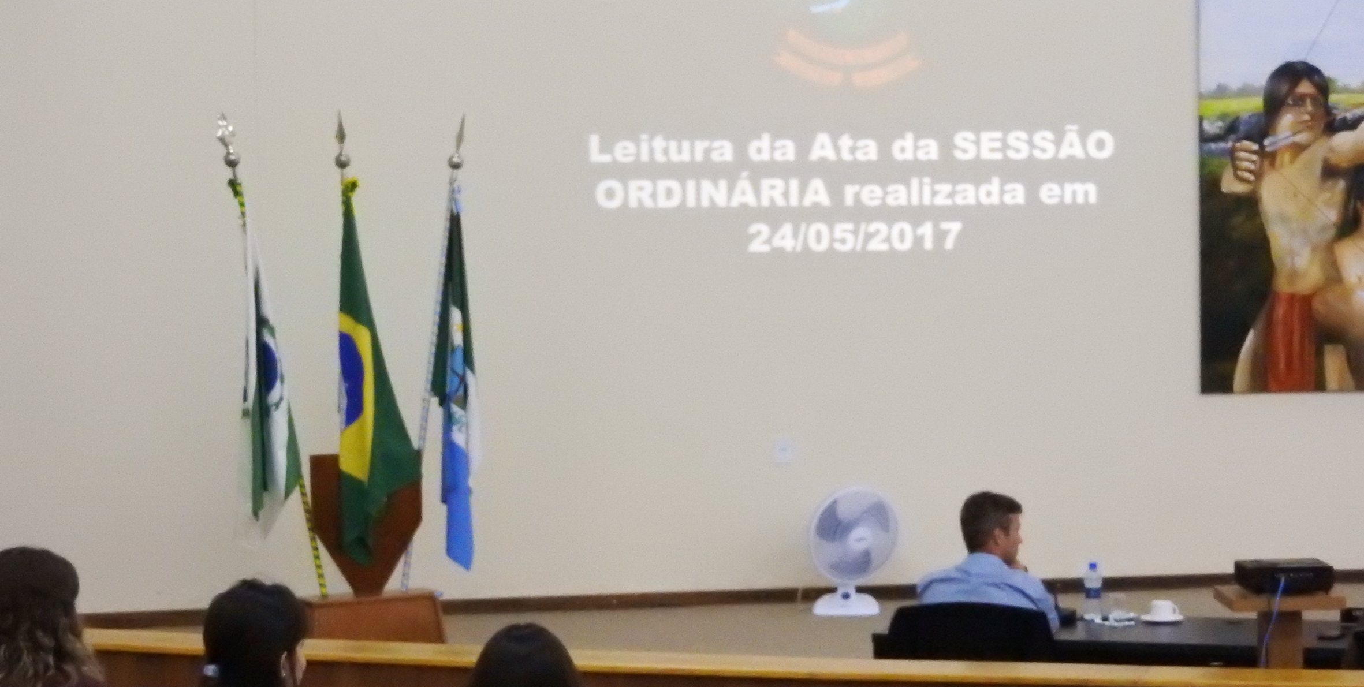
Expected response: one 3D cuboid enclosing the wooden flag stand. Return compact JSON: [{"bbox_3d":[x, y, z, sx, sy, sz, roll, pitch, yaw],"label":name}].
[{"bbox_3d":[-1.383,0.938,18.300,0.620,0.903,0.340,-2,4,-20],"label":"wooden flag stand"}]

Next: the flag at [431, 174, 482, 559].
[{"bbox_3d":[-1.005,0.147,18.400,0.212,1.711,0.200,-2,4,-15],"label":"flag"}]

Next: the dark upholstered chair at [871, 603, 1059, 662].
[{"bbox_3d":[0.946,1.229,12.725,0.580,0.925,0.600,0,4,20],"label":"dark upholstered chair"}]

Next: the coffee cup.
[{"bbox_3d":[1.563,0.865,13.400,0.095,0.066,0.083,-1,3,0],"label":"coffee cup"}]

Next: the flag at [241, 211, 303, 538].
[{"bbox_3d":[-1.798,0.117,18.200,0.249,1.430,0.200,-2,4,-15],"label":"flag"}]

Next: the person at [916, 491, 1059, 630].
[{"bbox_3d":[0.995,1.067,12.974,0.540,1.218,0.720,1,4,24],"label":"person"}]

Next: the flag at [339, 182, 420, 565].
[{"bbox_3d":[-1.333,0.127,18.250,0.348,1.697,0.240,-2,4,-15],"label":"flag"}]

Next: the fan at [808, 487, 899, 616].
[{"bbox_3d":[0.814,0.988,19.620,0.425,0.610,0.290,-2,4,-12],"label":"fan"}]

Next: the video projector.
[{"bbox_3d":[1.863,0.724,12.800,0.290,0.095,0.235,-1,3,-8],"label":"video projector"}]

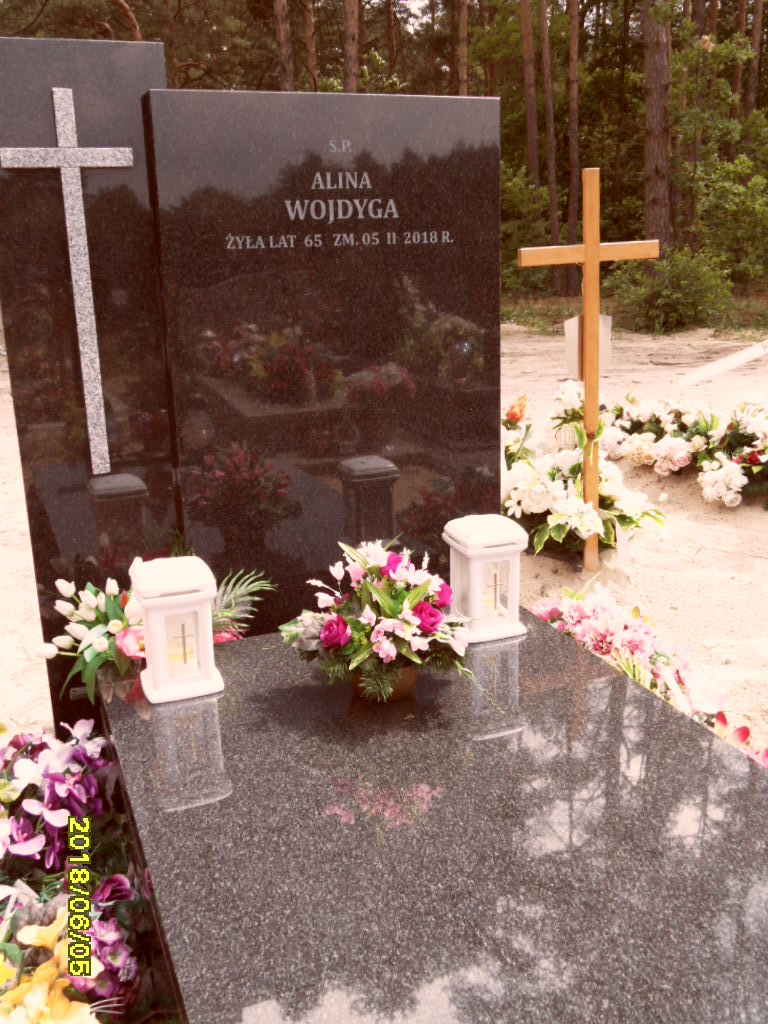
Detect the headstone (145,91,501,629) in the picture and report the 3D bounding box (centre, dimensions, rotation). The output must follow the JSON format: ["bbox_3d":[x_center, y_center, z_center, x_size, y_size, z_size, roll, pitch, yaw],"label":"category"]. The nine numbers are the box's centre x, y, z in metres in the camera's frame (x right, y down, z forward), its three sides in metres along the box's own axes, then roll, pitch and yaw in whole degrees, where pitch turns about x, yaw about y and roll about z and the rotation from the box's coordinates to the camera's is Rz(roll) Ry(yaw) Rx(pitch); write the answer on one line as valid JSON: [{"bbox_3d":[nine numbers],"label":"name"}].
[{"bbox_3d":[-0.099,-0.318,2.172,0.777,1.170,0.093,-8,17,-21],"label":"headstone"}]

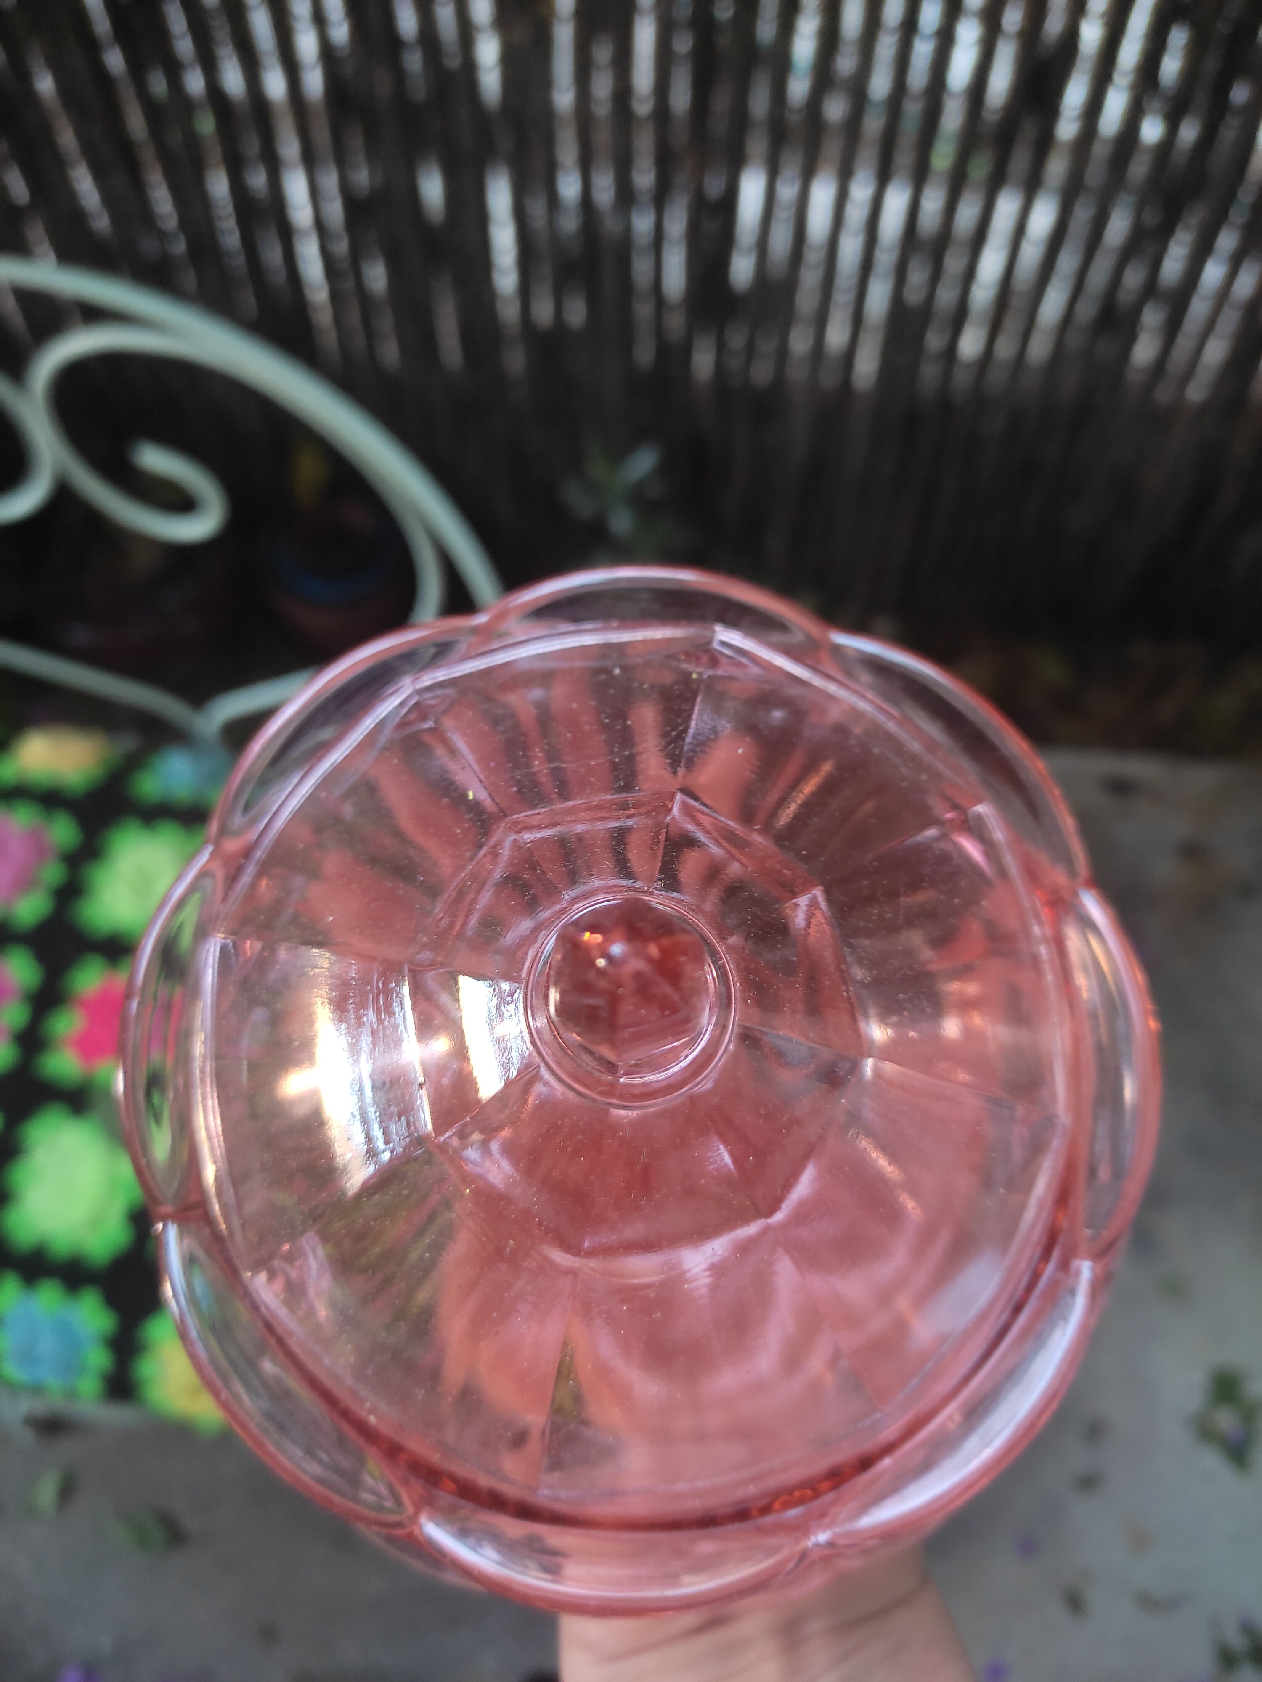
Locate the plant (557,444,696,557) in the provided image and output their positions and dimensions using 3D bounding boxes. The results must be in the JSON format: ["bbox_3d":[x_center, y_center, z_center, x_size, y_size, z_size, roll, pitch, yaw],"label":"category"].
[{"bbox_3d":[-0.004,-0.360,1.360,0.140,0.135,0.130,2,57,0],"label":"plant"}]

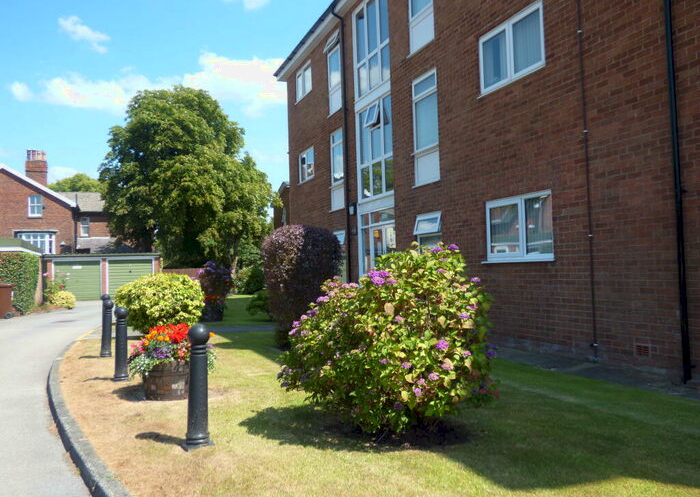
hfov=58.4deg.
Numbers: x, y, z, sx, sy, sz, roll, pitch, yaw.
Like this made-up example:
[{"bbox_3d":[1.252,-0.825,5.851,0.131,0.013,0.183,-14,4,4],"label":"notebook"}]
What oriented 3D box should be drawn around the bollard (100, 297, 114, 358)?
[{"bbox_3d":[-3.898,1.271,10.048,0.190,0.900,0.190,-1,-2,-21],"label":"bollard"}]

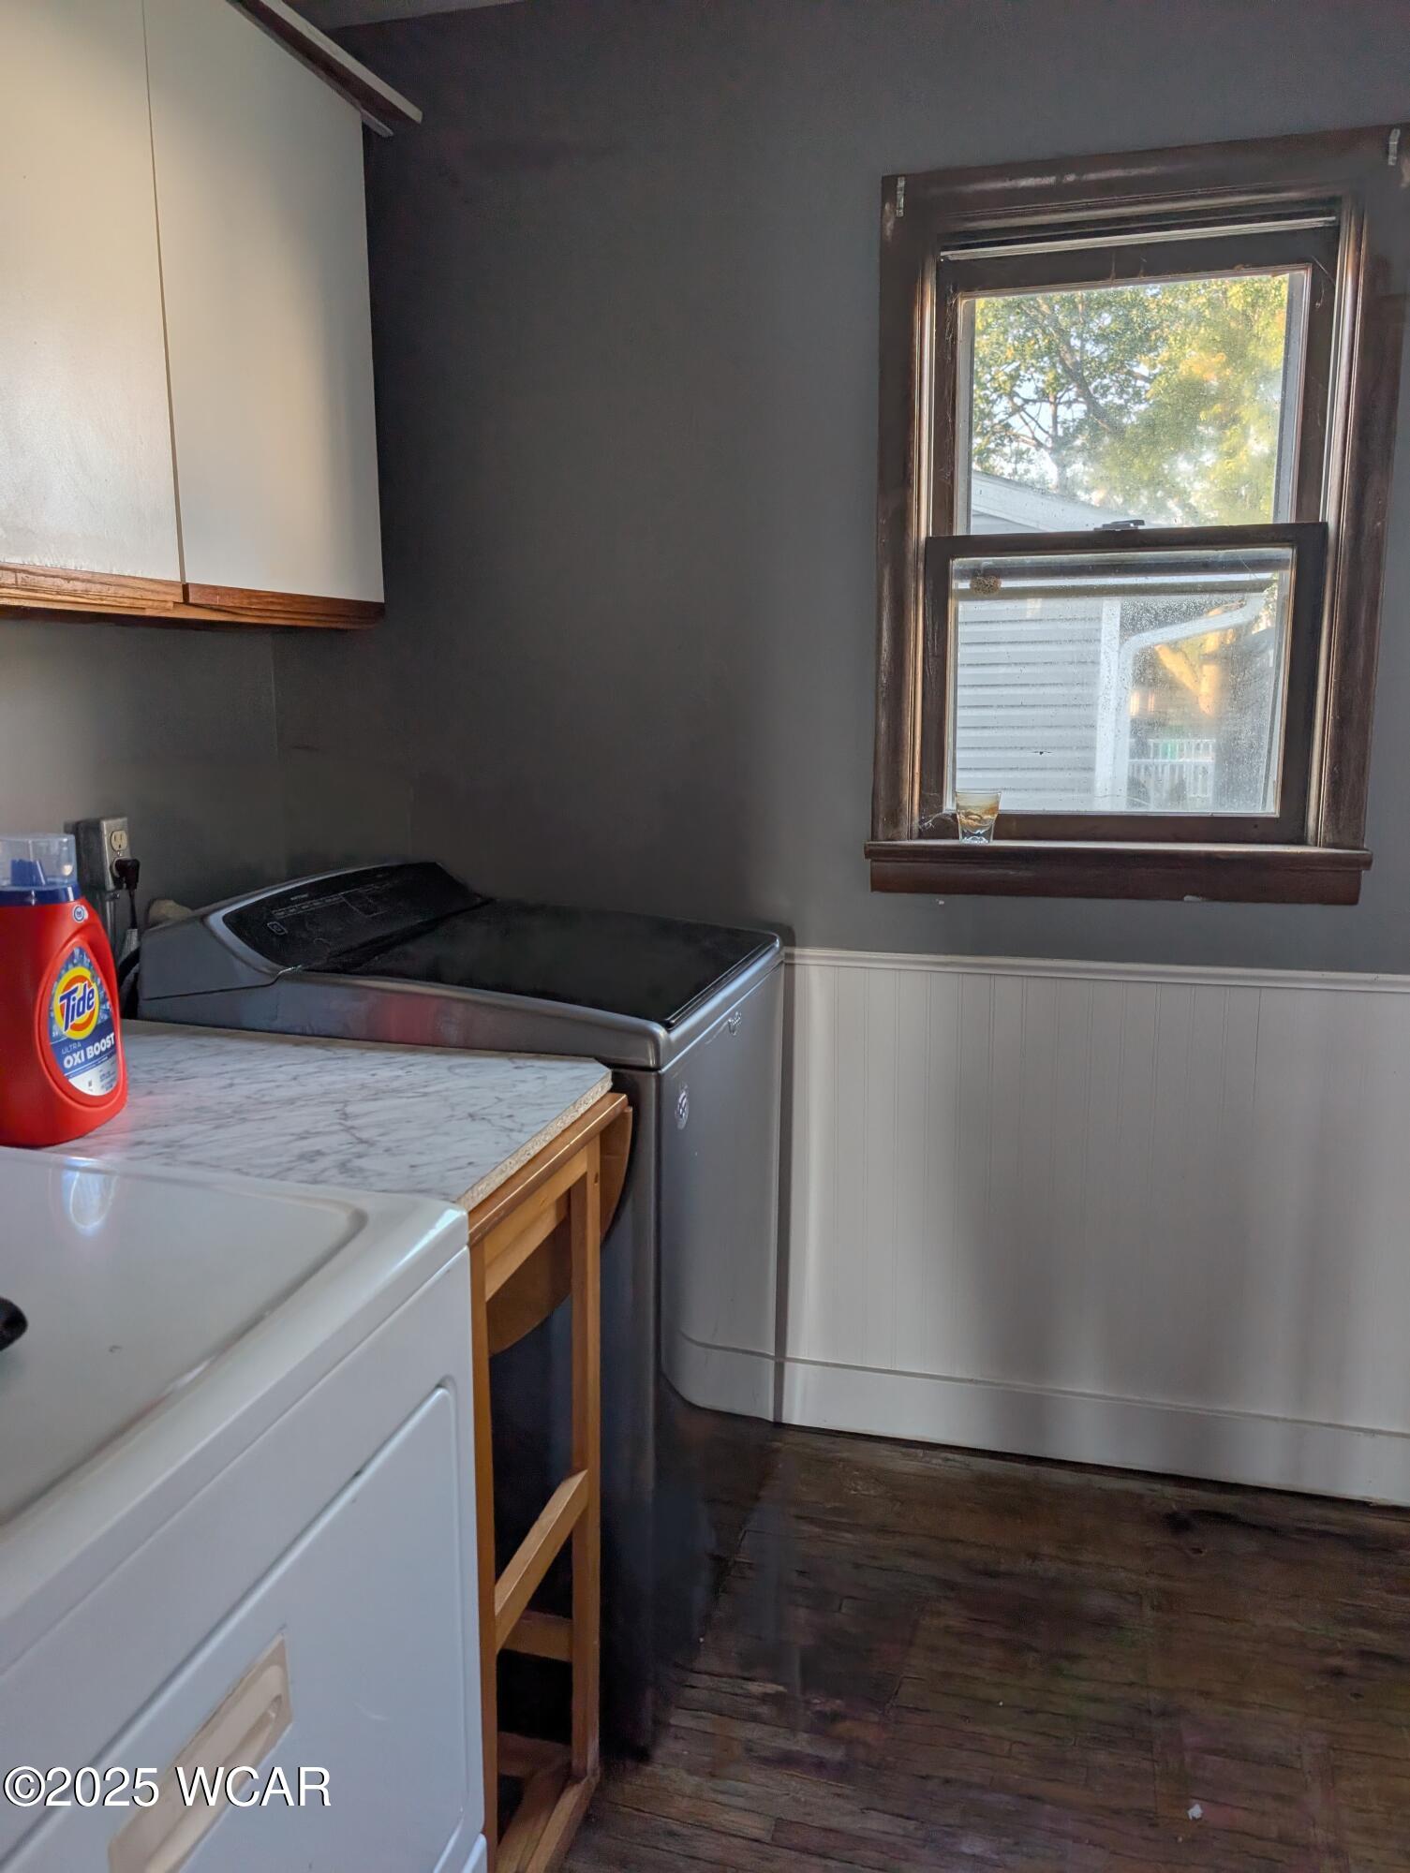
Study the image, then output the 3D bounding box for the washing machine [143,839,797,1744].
[{"bbox_3d":[-0.312,0.468,2.034,0.715,1.050,0.700,3,10,15],"label":"washing machine"}]

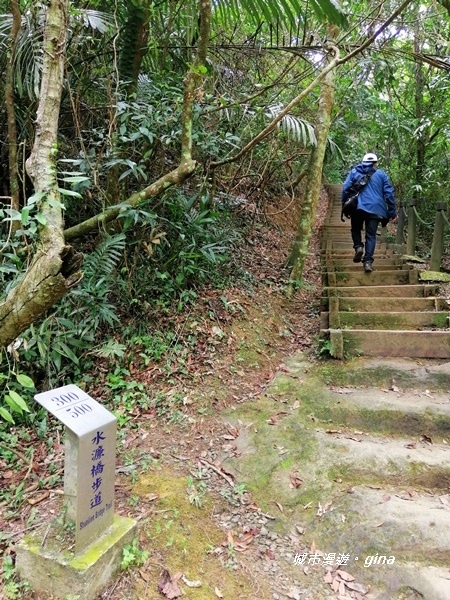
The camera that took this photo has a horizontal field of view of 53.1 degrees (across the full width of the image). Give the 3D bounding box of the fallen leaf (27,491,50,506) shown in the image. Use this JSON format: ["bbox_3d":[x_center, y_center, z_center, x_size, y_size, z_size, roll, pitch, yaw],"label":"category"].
[{"bbox_3d":[-0.875,0.929,2.122,0.103,0.018,0.062,-10,15,-42],"label":"fallen leaf"}]

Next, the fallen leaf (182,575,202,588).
[{"bbox_3d":[-0.122,1.044,1.681,0.088,0.012,0.018,6,13,28],"label":"fallen leaf"}]

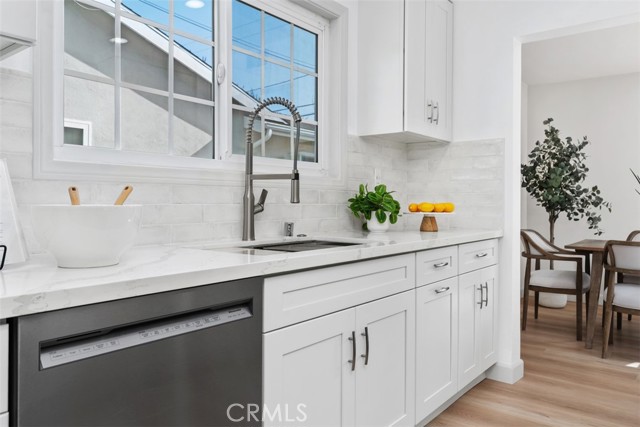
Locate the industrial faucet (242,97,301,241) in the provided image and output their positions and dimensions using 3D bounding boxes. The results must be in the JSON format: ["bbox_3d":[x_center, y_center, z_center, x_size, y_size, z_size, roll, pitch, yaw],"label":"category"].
[{"bbox_3d":[-0.198,-0.182,2.005,0.270,0.605,0.120,0,1,14],"label":"industrial faucet"}]

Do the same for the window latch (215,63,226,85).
[{"bbox_3d":[-0.434,-0.609,2.021,0.020,0.094,0.033,1,1,39],"label":"window latch"}]

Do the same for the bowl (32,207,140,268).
[{"bbox_3d":[-0.606,0.055,1.210,0.260,0.158,0.260,0,1,0],"label":"bowl"}]

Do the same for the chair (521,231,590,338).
[{"bbox_3d":[2.047,0.584,4.034,0.570,0.840,0.570,1,1,39],"label":"chair"}]

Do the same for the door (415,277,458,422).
[{"bbox_3d":[0.560,0.632,2.225,0.022,0.612,0.454,1,2,40],"label":"door"}]

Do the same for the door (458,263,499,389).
[{"bbox_3d":[0.895,0.624,2.631,0.022,0.612,0.593,1,2,40],"label":"door"}]

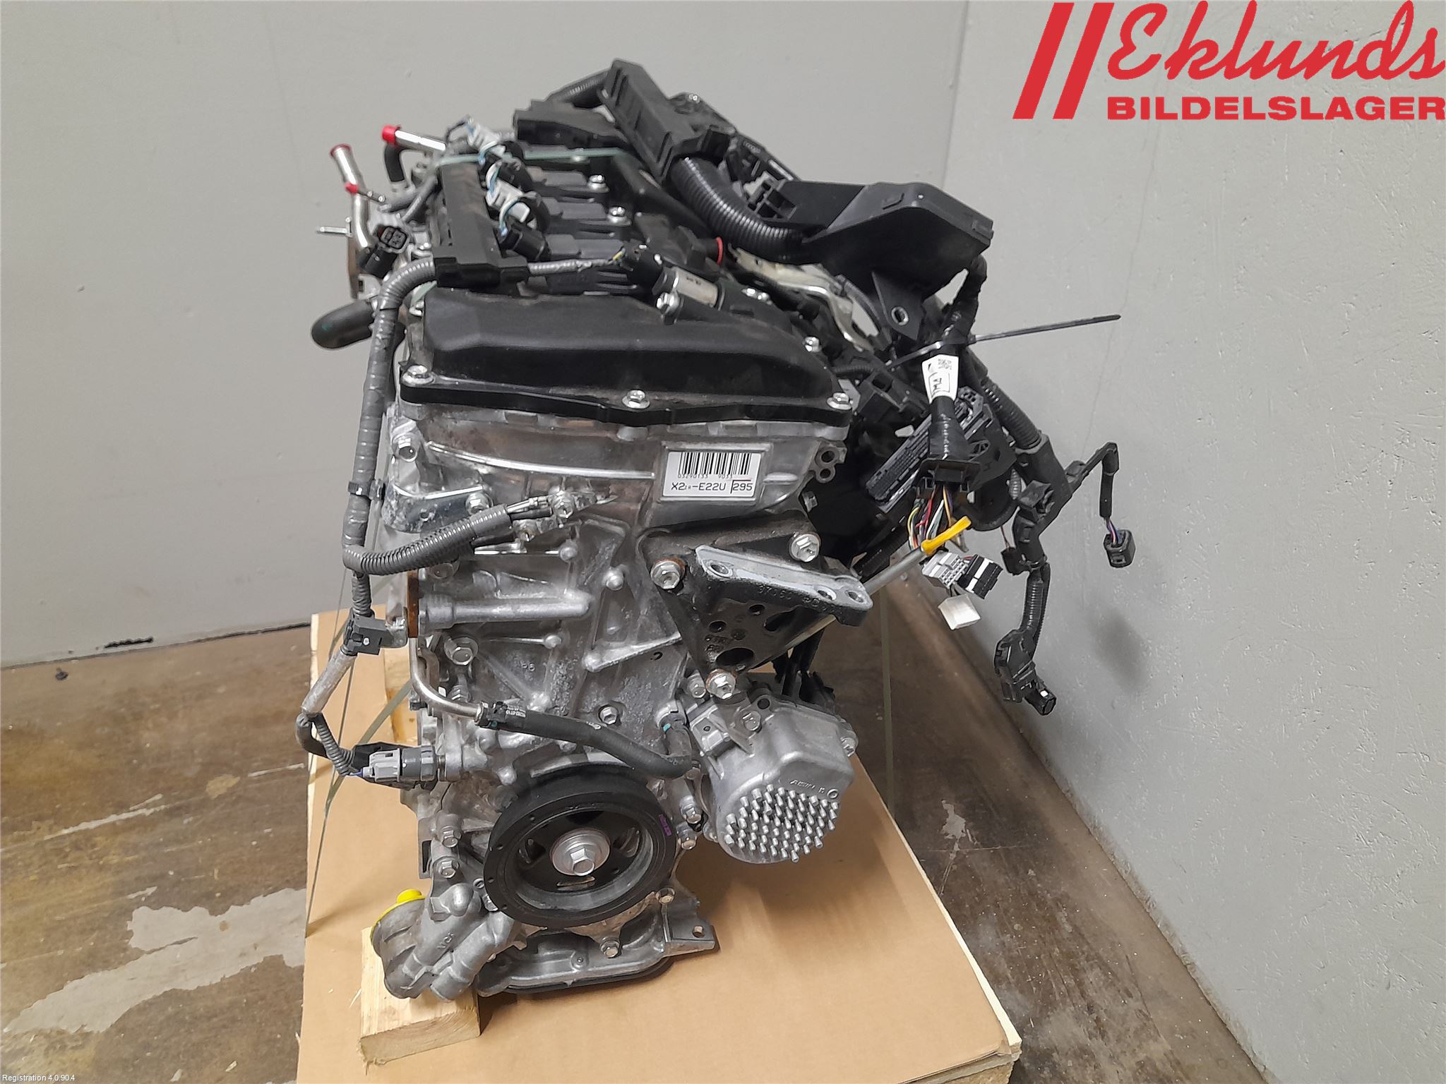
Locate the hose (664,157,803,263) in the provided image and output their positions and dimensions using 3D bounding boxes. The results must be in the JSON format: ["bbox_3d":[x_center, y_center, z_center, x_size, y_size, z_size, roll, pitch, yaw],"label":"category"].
[{"bbox_3d":[0.007,-0.255,0.806,0.038,0.039,0.138,-27,54,-33],"label":"hose"}]

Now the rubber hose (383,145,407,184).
[{"bbox_3d":[-0.275,-0.317,0.875,0.016,0.036,0.018,-14,37,-9],"label":"rubber hose"}]

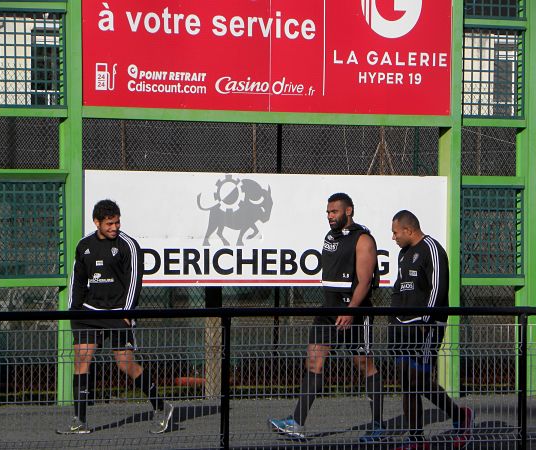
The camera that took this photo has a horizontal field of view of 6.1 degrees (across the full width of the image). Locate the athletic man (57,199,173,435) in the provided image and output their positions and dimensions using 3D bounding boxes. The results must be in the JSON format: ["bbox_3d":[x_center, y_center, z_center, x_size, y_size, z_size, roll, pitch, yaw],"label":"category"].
[{"bbox_3d":[-1.170,0.700,38.500,0.820,1.800,0.600,0,0,-40],"label":"athletic man"}]

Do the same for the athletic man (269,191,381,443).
[{"bbox_3d":[0.437,0.690,37.800,0.850,1.860,0.600,0,0,-21],"label":"athletic man"}]

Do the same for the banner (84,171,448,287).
[{"bbox_3d":[0.030,0.046,44.700,3.870,1.000,0.050,0,0,-34],"label":"banner"}]

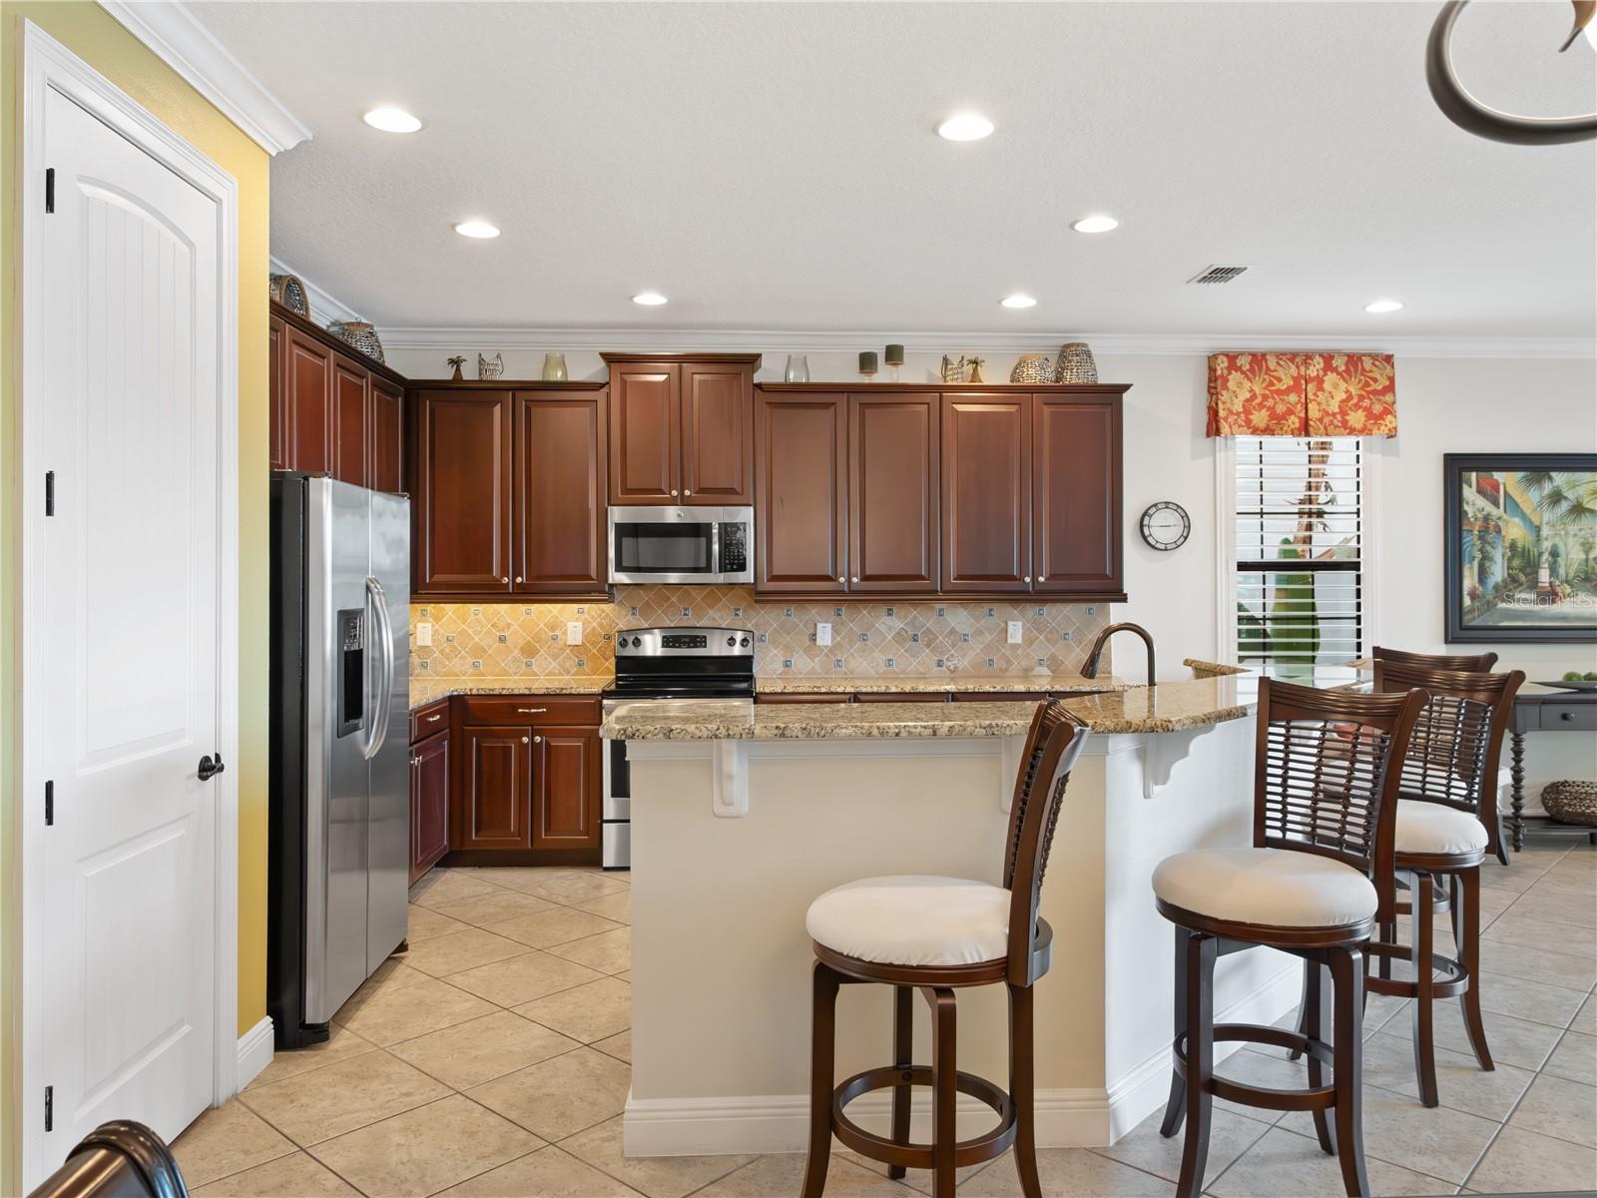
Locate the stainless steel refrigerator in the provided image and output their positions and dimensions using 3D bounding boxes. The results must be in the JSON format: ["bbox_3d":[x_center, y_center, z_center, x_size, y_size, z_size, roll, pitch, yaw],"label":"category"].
[{"bbox_3d":[-1.844,0.501,3.888,0.760,1.799,0.900,0,1,-2],"label":"stainless steel refrigerator"}]

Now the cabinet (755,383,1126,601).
[{"bbox_3d":[0.766,-0.562,6.099,1.990,1.166,0.365,0,1,-2],"label":"cabinet"}]

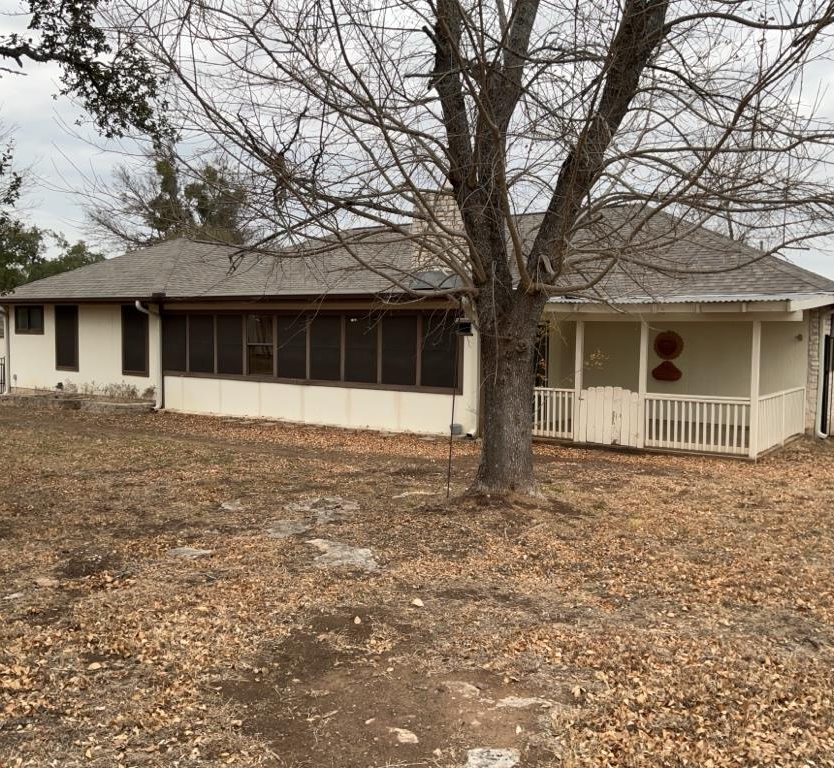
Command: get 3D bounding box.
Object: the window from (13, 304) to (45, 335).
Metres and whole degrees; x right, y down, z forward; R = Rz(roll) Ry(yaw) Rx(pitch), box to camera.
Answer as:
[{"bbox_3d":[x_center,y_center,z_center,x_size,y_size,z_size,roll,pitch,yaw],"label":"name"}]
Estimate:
[{"bbox_3d":[-10.604,-1.753,21.853,1.457,0.814,0.100,3,5,34],"label":"window"}]

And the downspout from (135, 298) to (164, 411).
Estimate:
[{"bbox_3d":[-6.089,-0.644,18.149,0.100,2.480,0.620,3,5,35],"label":"downspout"}]

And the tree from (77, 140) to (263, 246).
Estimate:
[{"bbox_3d":[-12.456,-6.482,40.370,8.400,11.050,8.200,3,5,35],"label":"tree"}]

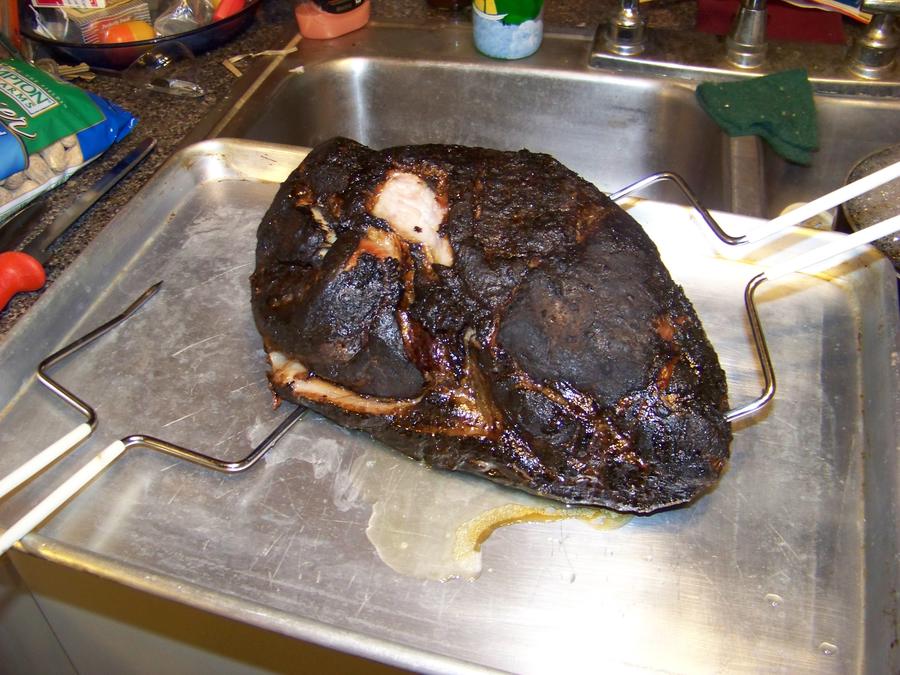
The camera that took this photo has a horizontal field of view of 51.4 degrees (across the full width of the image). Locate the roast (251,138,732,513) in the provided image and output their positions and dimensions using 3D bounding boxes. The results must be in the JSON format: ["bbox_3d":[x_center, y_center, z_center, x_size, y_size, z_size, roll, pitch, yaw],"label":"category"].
[{"bbox_3d":[0.020,-0.032,0.506,0.277,0.105,0.185,14,48,17],"label":"roast"}]

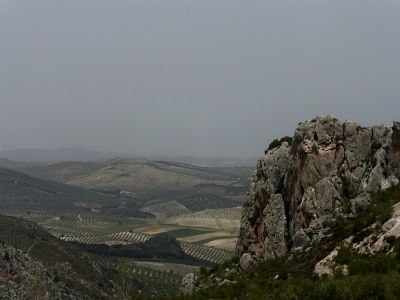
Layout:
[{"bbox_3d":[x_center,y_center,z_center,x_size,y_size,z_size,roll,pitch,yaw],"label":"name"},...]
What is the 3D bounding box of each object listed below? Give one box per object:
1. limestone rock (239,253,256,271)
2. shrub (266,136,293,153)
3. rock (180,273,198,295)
[{"bbox_3d":[3.206,7.525,85.000,1.210,1.240,1.100,0,0,0],"label":"limestone rock"},{"bbox_3d":[5.681,-0.393,90.000,1.860,1.170,1.400,0,0,0],"label":"shrub"},{"bbox_3d":[-0.600,7.632,72.000,1.030,1.280,1.000,0,0,0],"label":"rock"}]

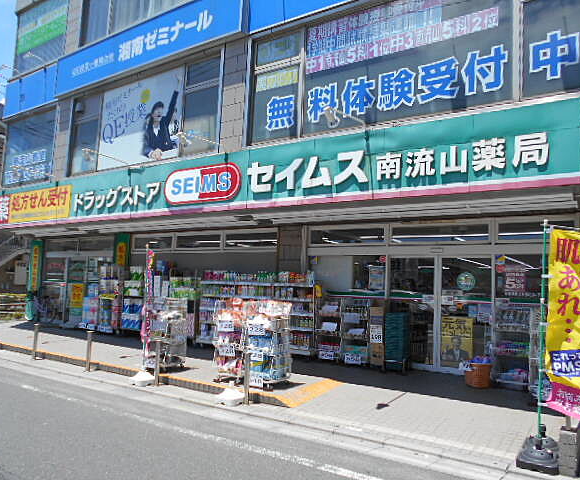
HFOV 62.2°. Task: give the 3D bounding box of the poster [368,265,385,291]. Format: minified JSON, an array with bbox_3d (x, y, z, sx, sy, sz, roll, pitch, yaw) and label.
[{"bbox_3d":[1.745,0.774,9.672,0.370,0.490,0.020,-1,-7,35],"label":"poster"}]

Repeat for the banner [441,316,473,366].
[{"bbox_3d":[3.006,1.846,8.646,0.570,0.850,0.020,-1,-7,35],"label":"banner"}]

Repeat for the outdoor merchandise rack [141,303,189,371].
[{"bbox_3d":[-2.085,1.614,8.196,0.470,1.120,0.460,-1,-7,35],"label":"outdoor merchandise rack"}]

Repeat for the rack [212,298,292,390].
[{"bbox_3d":[-0.552,1.535,7.302,1.010,1.240,0.580,-1,-7,35],"label":"rack"}]

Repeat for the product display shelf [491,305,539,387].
[{"bbox_3d":[3.748,1.712,7.834,0.680,1.360,0.500,-2,-8,34],"label":"product display shelf"}]

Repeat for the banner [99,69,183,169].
[{"bbox_3d":[-3.705,-2.925,11.867,3.050,2.080,0.060,-2,-8,34],"label":"banner"}]

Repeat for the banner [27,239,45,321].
[{"bbox_3d":[-8.756,1.404,16.640,0.650,2.720,0.150,-2,-8,34],"label":"banner"}]

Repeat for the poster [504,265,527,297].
[{"bbox_3d":[3.840,0.705,8.210,0.360,0.510,0.020,-1,-7,35],"label":"poster"}]

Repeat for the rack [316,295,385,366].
[{"bbox_3d":[1.246,1.767,9.517,1.370,1.280,0.430,-1,-7,35],"label":"rack"}]

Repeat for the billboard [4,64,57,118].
[{"bbox_3d":[-8.148,-4.698,15.141,3.000,1.220,0.120,-2,-8,34],"label":"billboard"}]

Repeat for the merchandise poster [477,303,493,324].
[{"bbox_3d":[3.412,1.296,8.433,0.260,0.340,0.020,-1,-7,35],"label":"merchandise poster"}]

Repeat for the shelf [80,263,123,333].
[{"bbox_3d":[-5.523,1.700,14.532,2.050,2.000,0.500,-2,-8,34],"label":"shelf"}]

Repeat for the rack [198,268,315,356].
[{"bbox_3d":[-0.729,1.637,11.267,3.150,1.820,0.500,-2,-8,34],"label":"rack"}]

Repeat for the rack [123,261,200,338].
[{"bbox_3d":[-3.378,1.635,13.065,3.000,2.000,0.500,-2,-8,34],"label":"rack"}]

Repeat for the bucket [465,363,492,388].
[{"bbox_3d":[2.974,2.109,7.552,0.400,0.370,0.400,-1,-7,35],"label":"bucket"}]

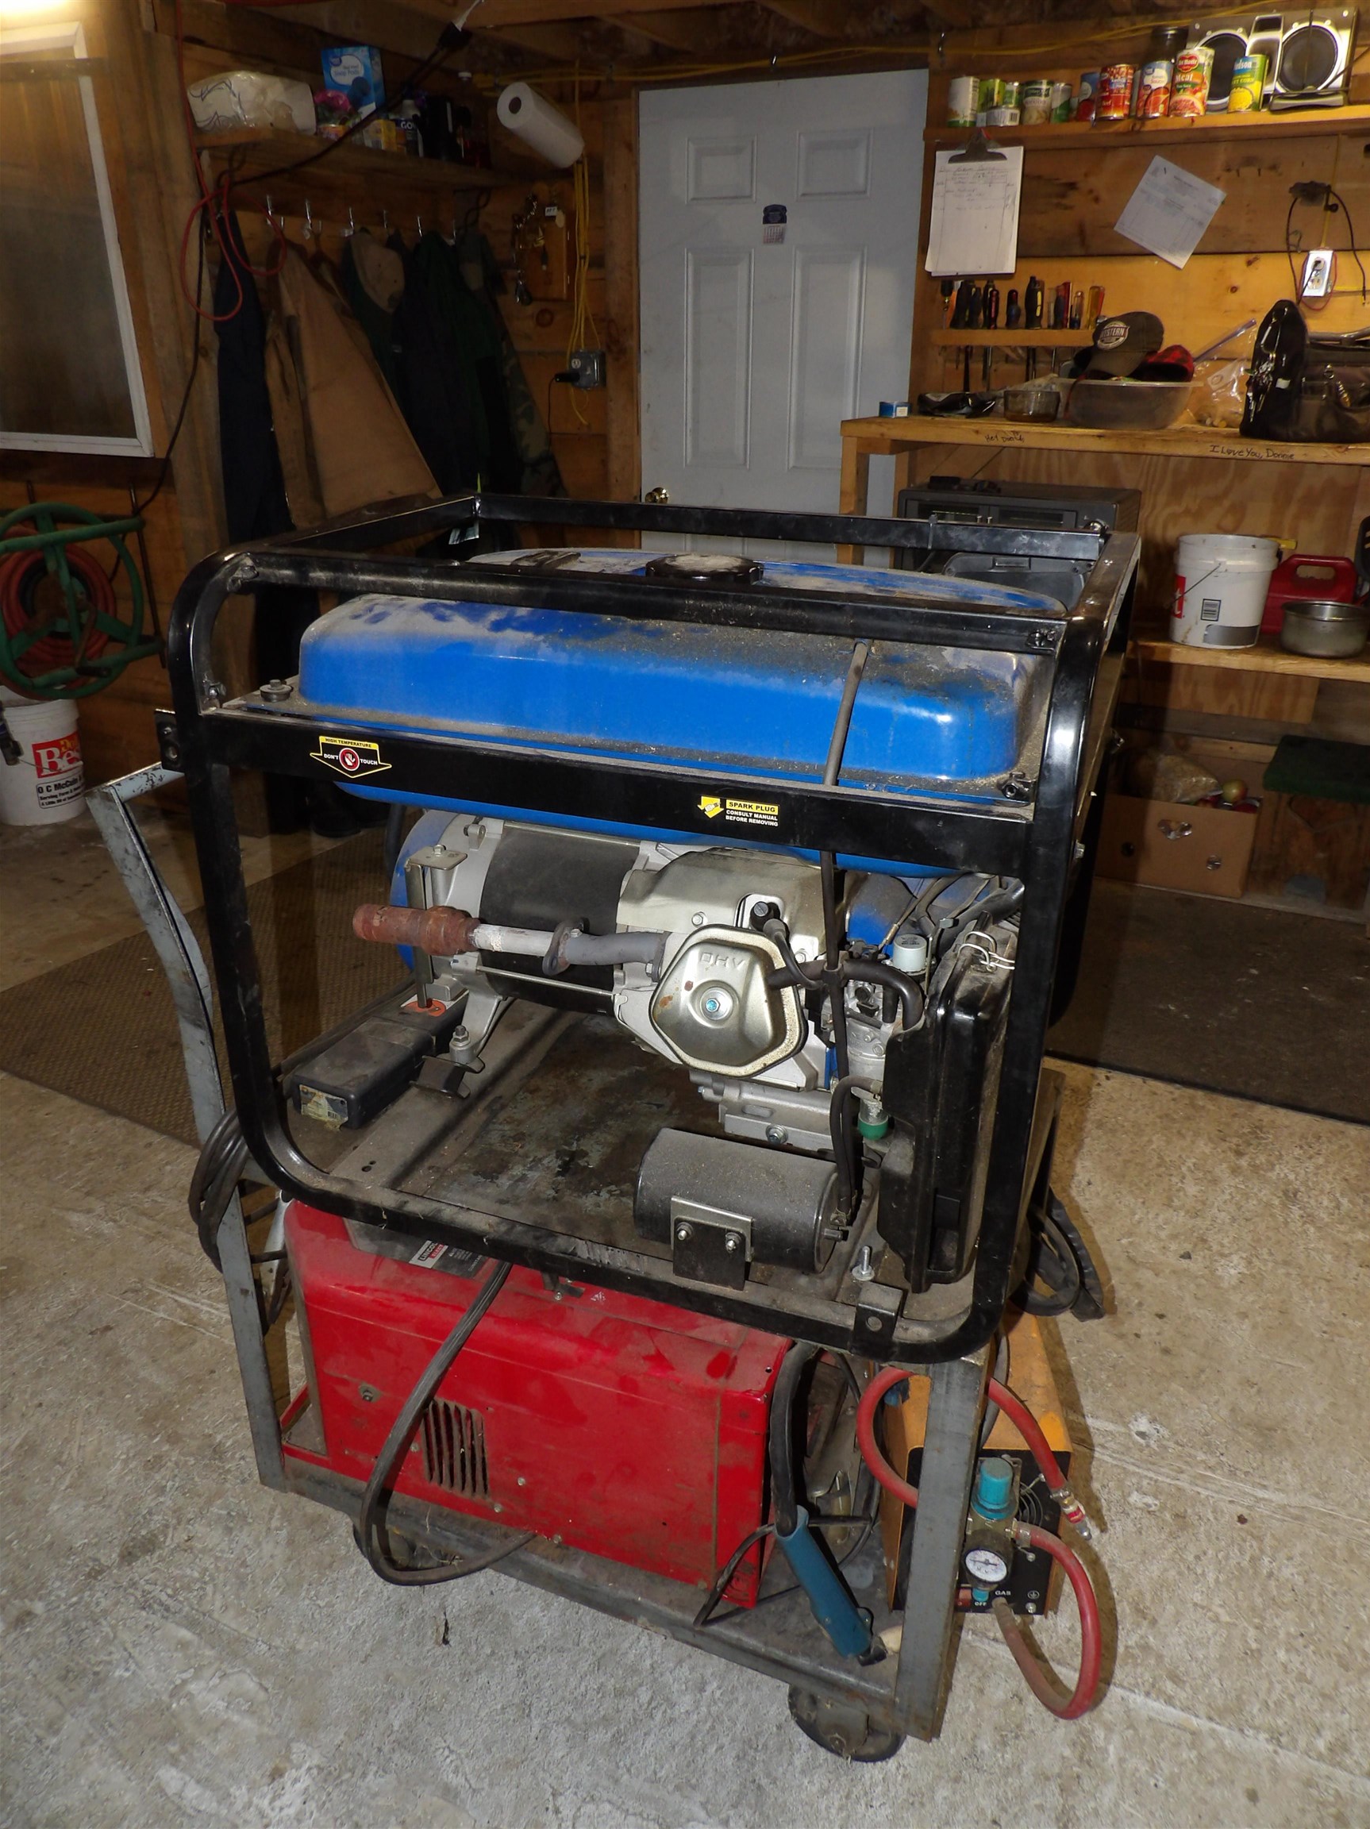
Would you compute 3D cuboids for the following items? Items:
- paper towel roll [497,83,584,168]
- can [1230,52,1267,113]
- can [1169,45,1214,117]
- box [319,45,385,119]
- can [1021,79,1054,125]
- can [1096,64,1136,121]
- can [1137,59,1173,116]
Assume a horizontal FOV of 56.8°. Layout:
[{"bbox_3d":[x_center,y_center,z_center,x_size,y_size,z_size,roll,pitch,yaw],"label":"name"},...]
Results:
[{"bbox_3d":[-0.406,-2.282,3.694,0.125,0.125,0.280,15,10,28],"label":"paper towel roll"},{"bbox_3d":[1.267,-1.868,2.863,0.072,0.113,0.072,12,28,23],"label":"can"},{"bbox_3d":[1.163,-1.900,2.908,0.080,0.138,0.080,12,28,23],"label":"can"},{"bbox_3d":[-0.848,-2.109,3.268,0.147,0.195,0.054,11,26,23],"label":"box"},{"bbox_3d":[0.848,-1.942,3.051,0.070,0.099,0.070,12,28,23],"label":"can"},{"bbox_3d":[1.008,-1.923,2.978,0.075,0.112,0.075,12,28,23],"label":"can"},{"bbox_3d":[1.147,-2.018,3.097,0.073,0.109,0.073,11,26,23],"label":"can"}]

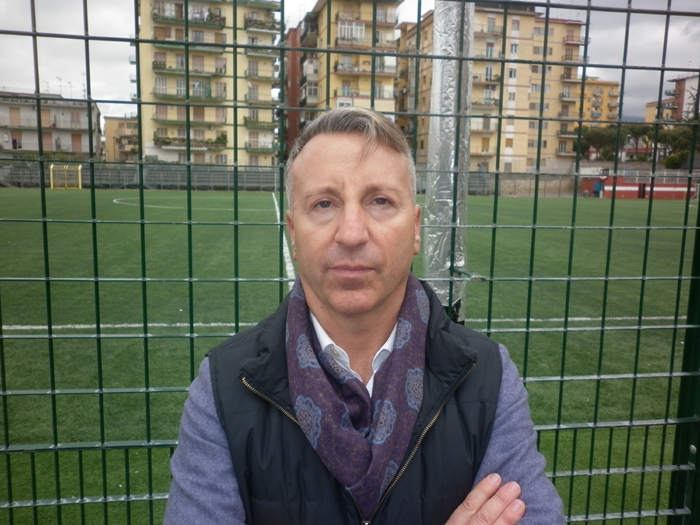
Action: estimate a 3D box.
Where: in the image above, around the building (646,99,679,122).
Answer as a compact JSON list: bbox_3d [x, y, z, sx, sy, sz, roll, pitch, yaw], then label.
[{"bbox_3d":[90.610,-33.760,155.580,12.000,20.750,15.000,-1,8,-17],"label":"building"}]

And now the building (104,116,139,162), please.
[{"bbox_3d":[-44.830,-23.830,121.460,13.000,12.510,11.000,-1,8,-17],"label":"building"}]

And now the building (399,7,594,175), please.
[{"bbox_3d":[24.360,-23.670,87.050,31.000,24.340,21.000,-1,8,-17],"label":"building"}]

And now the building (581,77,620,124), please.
[{"bbox_3d":[68.070,-39.740,168.850,17.000,27.920,12.300,-1,8,-17],"label":"building"}]

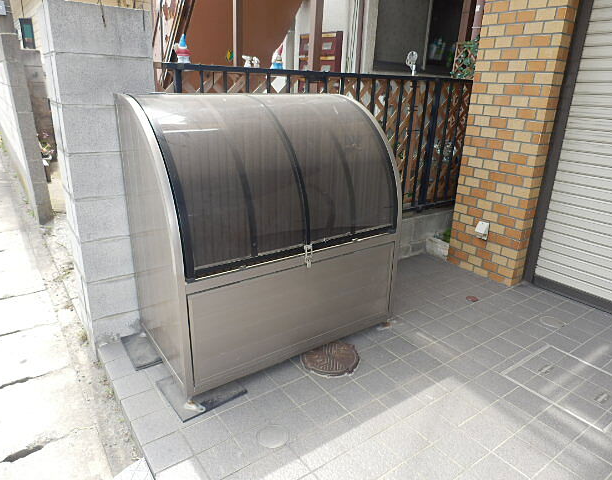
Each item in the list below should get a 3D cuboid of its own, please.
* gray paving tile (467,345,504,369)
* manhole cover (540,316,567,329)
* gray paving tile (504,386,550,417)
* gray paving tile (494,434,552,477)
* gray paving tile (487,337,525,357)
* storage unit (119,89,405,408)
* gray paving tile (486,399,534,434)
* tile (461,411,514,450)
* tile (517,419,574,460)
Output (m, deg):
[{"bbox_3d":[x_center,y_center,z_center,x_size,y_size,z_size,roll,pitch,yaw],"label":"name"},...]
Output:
[{"bbox_3d":[0.896,0.585,2.216,0.145,0.015,0.145,-13,24,-33],"label":"gray paving tile"},{"bbox_3d":[1.418,0.480,2.545,0.148,0.015,0.148,1,20,0],"label":"manhole cover"},{"bbox_3d":[0.947,0.697,1.904,0.145,0.015,0.145,-13,24,-33],"label":"gray paving tile"},{"bbox_3d":[0.789,0.793,1.623,0.147,0.020,0.147,-12,23,-33],"label":"gray paving tile"},{"bbox_3d":[1.018,0.558,2.299,0.145,0.015,0.145,-13,24,-33],"label":"gray paving tile"},{"bbox_3d":[-0.180,-0.105,2.209,1.182,1.157,0.689,-12,24,-33],"label":"storage unit"},{"bbox_3d":[0.825,0.724,1.821,0.147,0.020,0.147,-12,23,-33],"label":"gray paving tile"},{"bbox_3d":[0.704,0.751,1.735,0.147,0.012,0.147,-12,24,-34],"label":"tile"},{"bbox_3d":[0.911,0.767,1.707,0.145,0.015,0.145,-13,24,-33],"label":"tile"}]

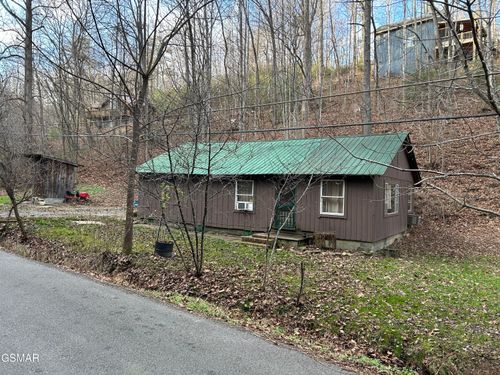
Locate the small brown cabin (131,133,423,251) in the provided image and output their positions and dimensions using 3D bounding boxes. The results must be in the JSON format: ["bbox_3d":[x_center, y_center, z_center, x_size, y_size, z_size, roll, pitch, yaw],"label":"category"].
[{"bbox_3d":[1.550,-0.150,19.754,12.617,4.793,8.229,2,0,33],"label":"small brown cabin"}]

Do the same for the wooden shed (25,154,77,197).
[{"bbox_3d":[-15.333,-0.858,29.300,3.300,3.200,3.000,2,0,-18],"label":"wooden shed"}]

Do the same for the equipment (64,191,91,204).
[{"bbox_3d":[-12.082,0.721,26.300,1.700,0.980,0.950,2,0,-6],"label":"equipment"}]

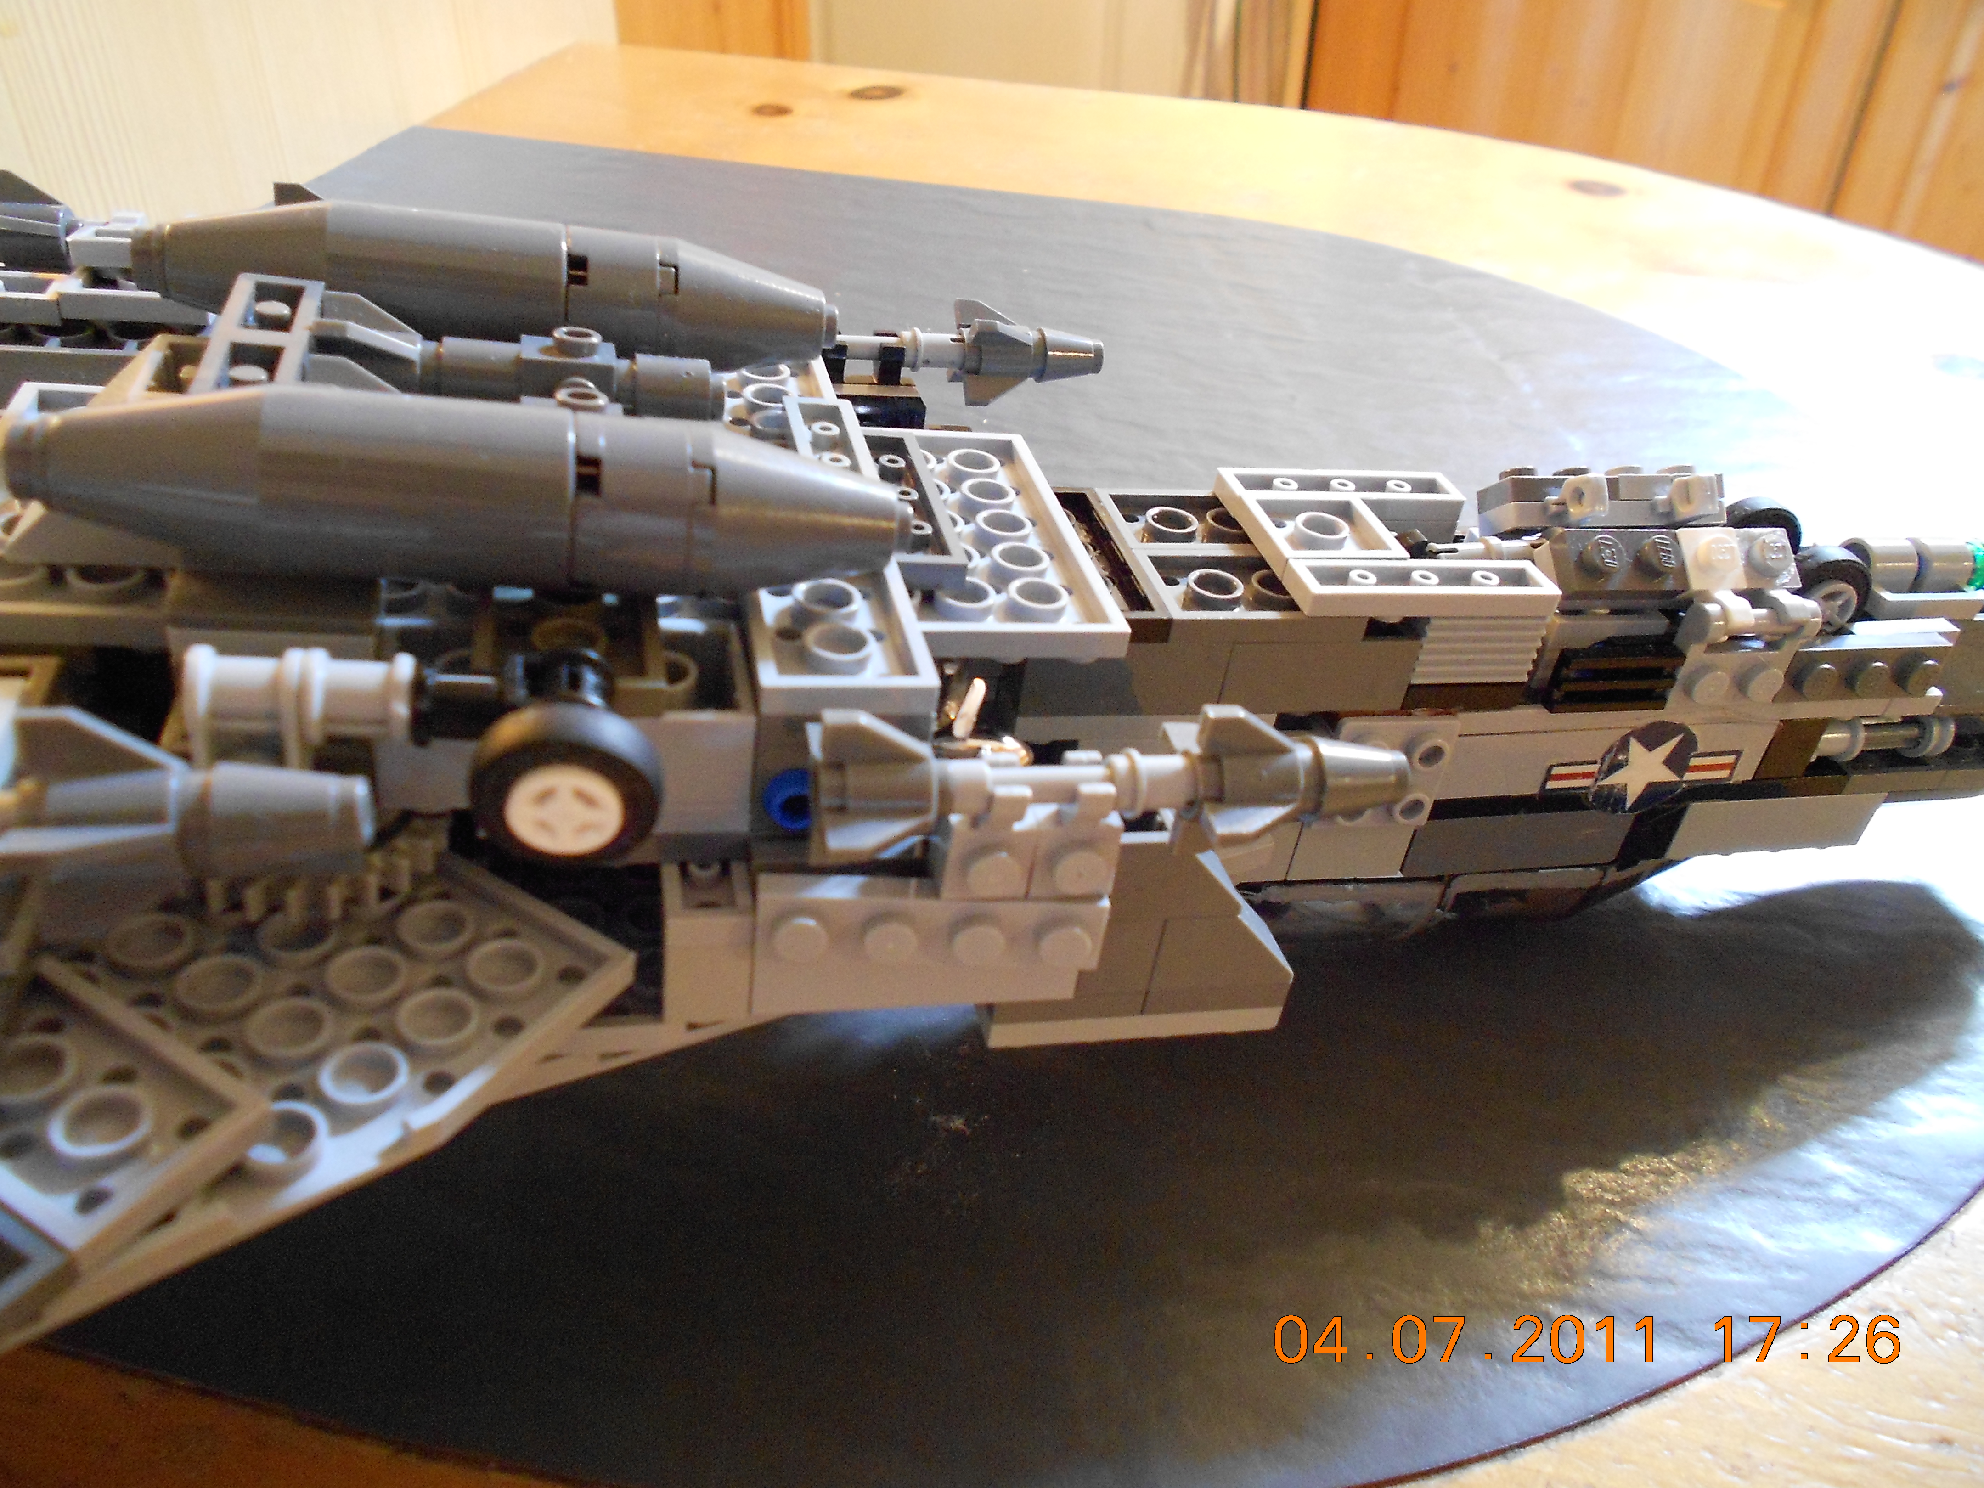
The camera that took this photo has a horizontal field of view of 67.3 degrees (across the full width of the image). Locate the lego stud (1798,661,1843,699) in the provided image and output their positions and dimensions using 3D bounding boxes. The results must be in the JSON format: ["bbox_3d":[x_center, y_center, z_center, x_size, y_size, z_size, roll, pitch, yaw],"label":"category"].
[{"bbox_3d":[0.104,-0.008,0.189,0.005,0.005,0.002,-1,36,-15],"label":"lego stud"}]

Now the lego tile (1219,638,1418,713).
[{"bbox_3d":[0.037,-0.010,0.175,0.024,0.010,0.008,-1,36,-15],"label":"lego tile"}]

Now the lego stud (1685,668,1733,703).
[{"bbox_3d":[0.086,-0.007,0.179,0.005,0.005,0.002,-1,35,-15],"label":"lego stud"}]

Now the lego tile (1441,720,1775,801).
[{"bbox_3d":[0.078,0.000,0.194,0.048,0.010,0.008,-1,36,-15],"label":"lego tile"}]

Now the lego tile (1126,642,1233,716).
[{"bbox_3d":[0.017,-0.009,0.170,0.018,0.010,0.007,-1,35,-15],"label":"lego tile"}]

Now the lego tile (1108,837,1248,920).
[{"bbox_3d":[0.017,0.011,0.150,0.016,0.010,0.008,0,34,-15],"label":"lego tile"}]

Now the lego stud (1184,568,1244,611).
[{"bbox_3d":[0.026,-0.018,0.172,0.006,0.002,0.006,-1,35,-15],"label":"lego stud"}]

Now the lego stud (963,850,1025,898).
[{"bbox_3d":[0.000,0.011,0.130,0.005,0.005,0.002,-1,35,-15],"label":"lego stud"}]

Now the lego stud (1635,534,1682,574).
[{"bbox_3d":[0.079,-0.022,0.175,0.005,0.002,0.005,-1,69,-15],"label":"lego stud"}]

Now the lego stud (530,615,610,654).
[{"bbox_3d":[-0.040,-0.009,0.141,0.006,0.002,0.006,-1,35,-14],"label":"lego stud"}]

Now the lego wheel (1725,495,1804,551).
[{"bbox_3d":[0.104,-0.027,0.204,0.014,0.014,0.004,-8,38,-25],"label":"lego wheel"}]

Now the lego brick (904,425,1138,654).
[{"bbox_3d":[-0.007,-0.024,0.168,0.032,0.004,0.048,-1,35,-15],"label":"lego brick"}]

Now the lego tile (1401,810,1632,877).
[{"bbox_3d":[0.068,0.011,0.199,0.032,0.010,0.008,-1,36,-15],"label":"lego tile"}]

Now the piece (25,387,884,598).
[{"bbox_3d":[-0.044,-0.022,0.133,0.076,0.016,0.016,2,35,-18],"label":"piece"}]

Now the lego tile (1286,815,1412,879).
[{"bbox_3d":[0.046,0.011,0.195,0.016,0.009,0.008,-1,35,-14],"label":"lego tile"}]

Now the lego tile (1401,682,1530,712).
[{"bbox_3d":[0.056,-0.008,0.184,0.016,0.003,0.008,-1,35,-14],"label":"lego tile"}]

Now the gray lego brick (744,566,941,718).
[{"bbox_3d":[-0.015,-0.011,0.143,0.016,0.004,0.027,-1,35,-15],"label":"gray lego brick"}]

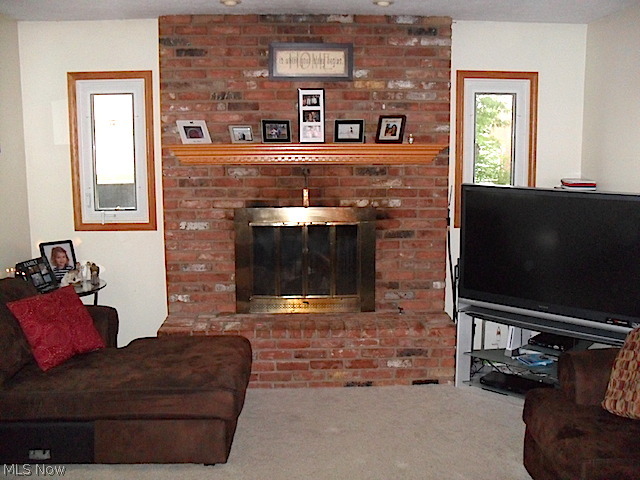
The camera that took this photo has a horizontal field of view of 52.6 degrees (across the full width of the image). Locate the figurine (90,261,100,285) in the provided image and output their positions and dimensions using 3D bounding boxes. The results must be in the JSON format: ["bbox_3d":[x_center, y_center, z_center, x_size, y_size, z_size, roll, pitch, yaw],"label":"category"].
[{"bbox_3d":[-1.466,0.223,4.215,0.060,0.137,0.050,-2,7,-16],"label":"figurine"}]

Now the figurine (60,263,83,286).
[{"bbox_3d":[-1.597,0.229,4.149,0.135,0.145,0.080,-2,7,-16],"label":"figurine"}]

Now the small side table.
[{"bbox_3d":[-1.681,0.625,4.170,0.600,0.650,0.600,-1,7,-2],"label":"small side table"}]

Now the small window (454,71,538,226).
[{"bbox_3d":[1.264,-0.642,4.658,0.587,1.110,0.080,-1,7,-2],"label":"small window"}]

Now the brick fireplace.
[{"bbox_3d":[-0.082,-0.287,4.327,1.960,2.410,0.619,-1,7,-2],"label":"brick fireplace"}]

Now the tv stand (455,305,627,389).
[{"bbox_3d":[1.420,0.719,3.885,1.100,0.500,0.450,6,9,43],"label":"tv stand"}]

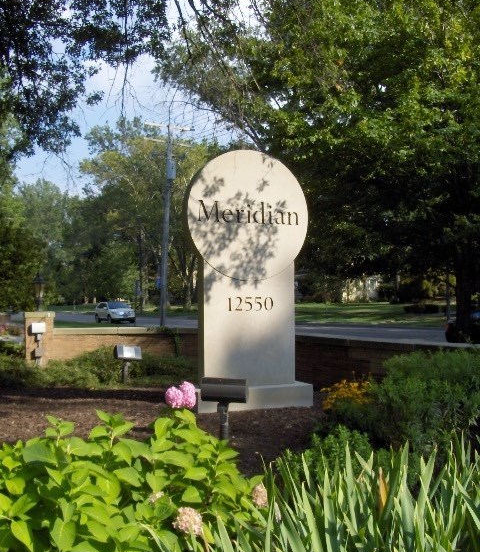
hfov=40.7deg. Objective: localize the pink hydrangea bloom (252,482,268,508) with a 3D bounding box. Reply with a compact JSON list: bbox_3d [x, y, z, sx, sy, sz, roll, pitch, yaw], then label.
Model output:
[{"bbox_3d":[0.115,1.187,3.500,0.115,0.140,0.115,0,-1,0],"label":"pink hydrangea bloom"}]

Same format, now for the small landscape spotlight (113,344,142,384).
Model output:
[{"bbox_3d":[-1.721,1.354,9.900,0.400,0.620,0.240,0,-1,-27],"label":"small landscape spotlight"}]

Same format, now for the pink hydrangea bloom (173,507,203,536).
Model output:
[{"bbox_3d":[-0.256,1.195,3.150,0.145,0.140,0.145,0,-1,0],"label":"pink hydrangea bloom"}]

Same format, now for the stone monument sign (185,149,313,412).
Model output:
[{"bbox_3d":[0.089,0.030,8.430,1.680,3.290,0.660,0,-1,-22],"label":"stone monument sign"}]

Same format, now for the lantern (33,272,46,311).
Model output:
[{"bbox_3d":[-3.904,0.312,12.600,0.270,0.730,0.270,0,-1,-12],"label":"lantern"}]

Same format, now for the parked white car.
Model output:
[{"bbox_3d":[-9.924,2.953,51.500,1.920,1.700,4.700,1,-1,-29],"label":"parked white car"}]

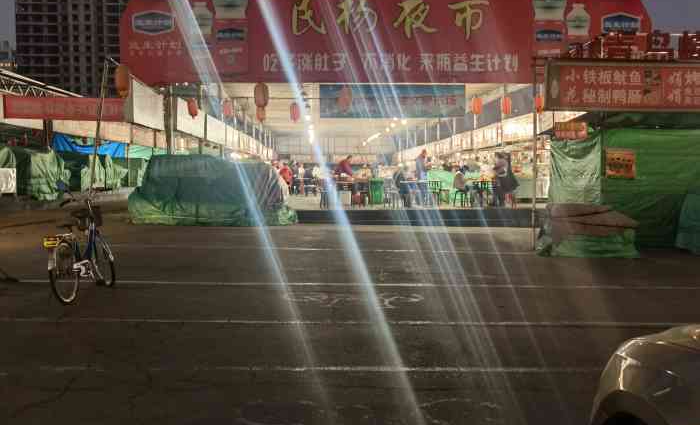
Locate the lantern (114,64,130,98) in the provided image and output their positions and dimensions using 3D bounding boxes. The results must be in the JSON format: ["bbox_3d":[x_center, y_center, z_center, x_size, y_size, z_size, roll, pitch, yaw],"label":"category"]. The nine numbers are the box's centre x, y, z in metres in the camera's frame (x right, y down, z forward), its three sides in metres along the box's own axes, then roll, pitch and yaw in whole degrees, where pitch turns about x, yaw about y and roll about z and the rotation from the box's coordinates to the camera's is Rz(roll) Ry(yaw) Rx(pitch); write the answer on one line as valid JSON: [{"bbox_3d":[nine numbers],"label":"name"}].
[{"bbox_3d":[-5.689,-3.276,18.200,0.360,0.820,0.360,0,3,0],"label":"lantern"}]

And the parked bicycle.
[{"bbox_3d":[-2.955,0.345,8.100,0.550,1.130,1.680,0,3,5],"label":"parked bicycle"}]

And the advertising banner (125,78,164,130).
[{"bbox_3d":[-5.469,-2.885,20.000,0.150,1.060,3.700,0,3,-2],"label":"advertising banner"}]

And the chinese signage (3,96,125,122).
[{"bbox_3d":[-7.152,-2.601,18.200,3.030,0.580,0.100,0,3,0],"label":"chinese signage"}]

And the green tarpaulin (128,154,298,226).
[{"bbox_3d":[-3.456,-0.604,18.700,4.120,1.770,1.900,0,3,0],"label":"green tarpaulin"}]

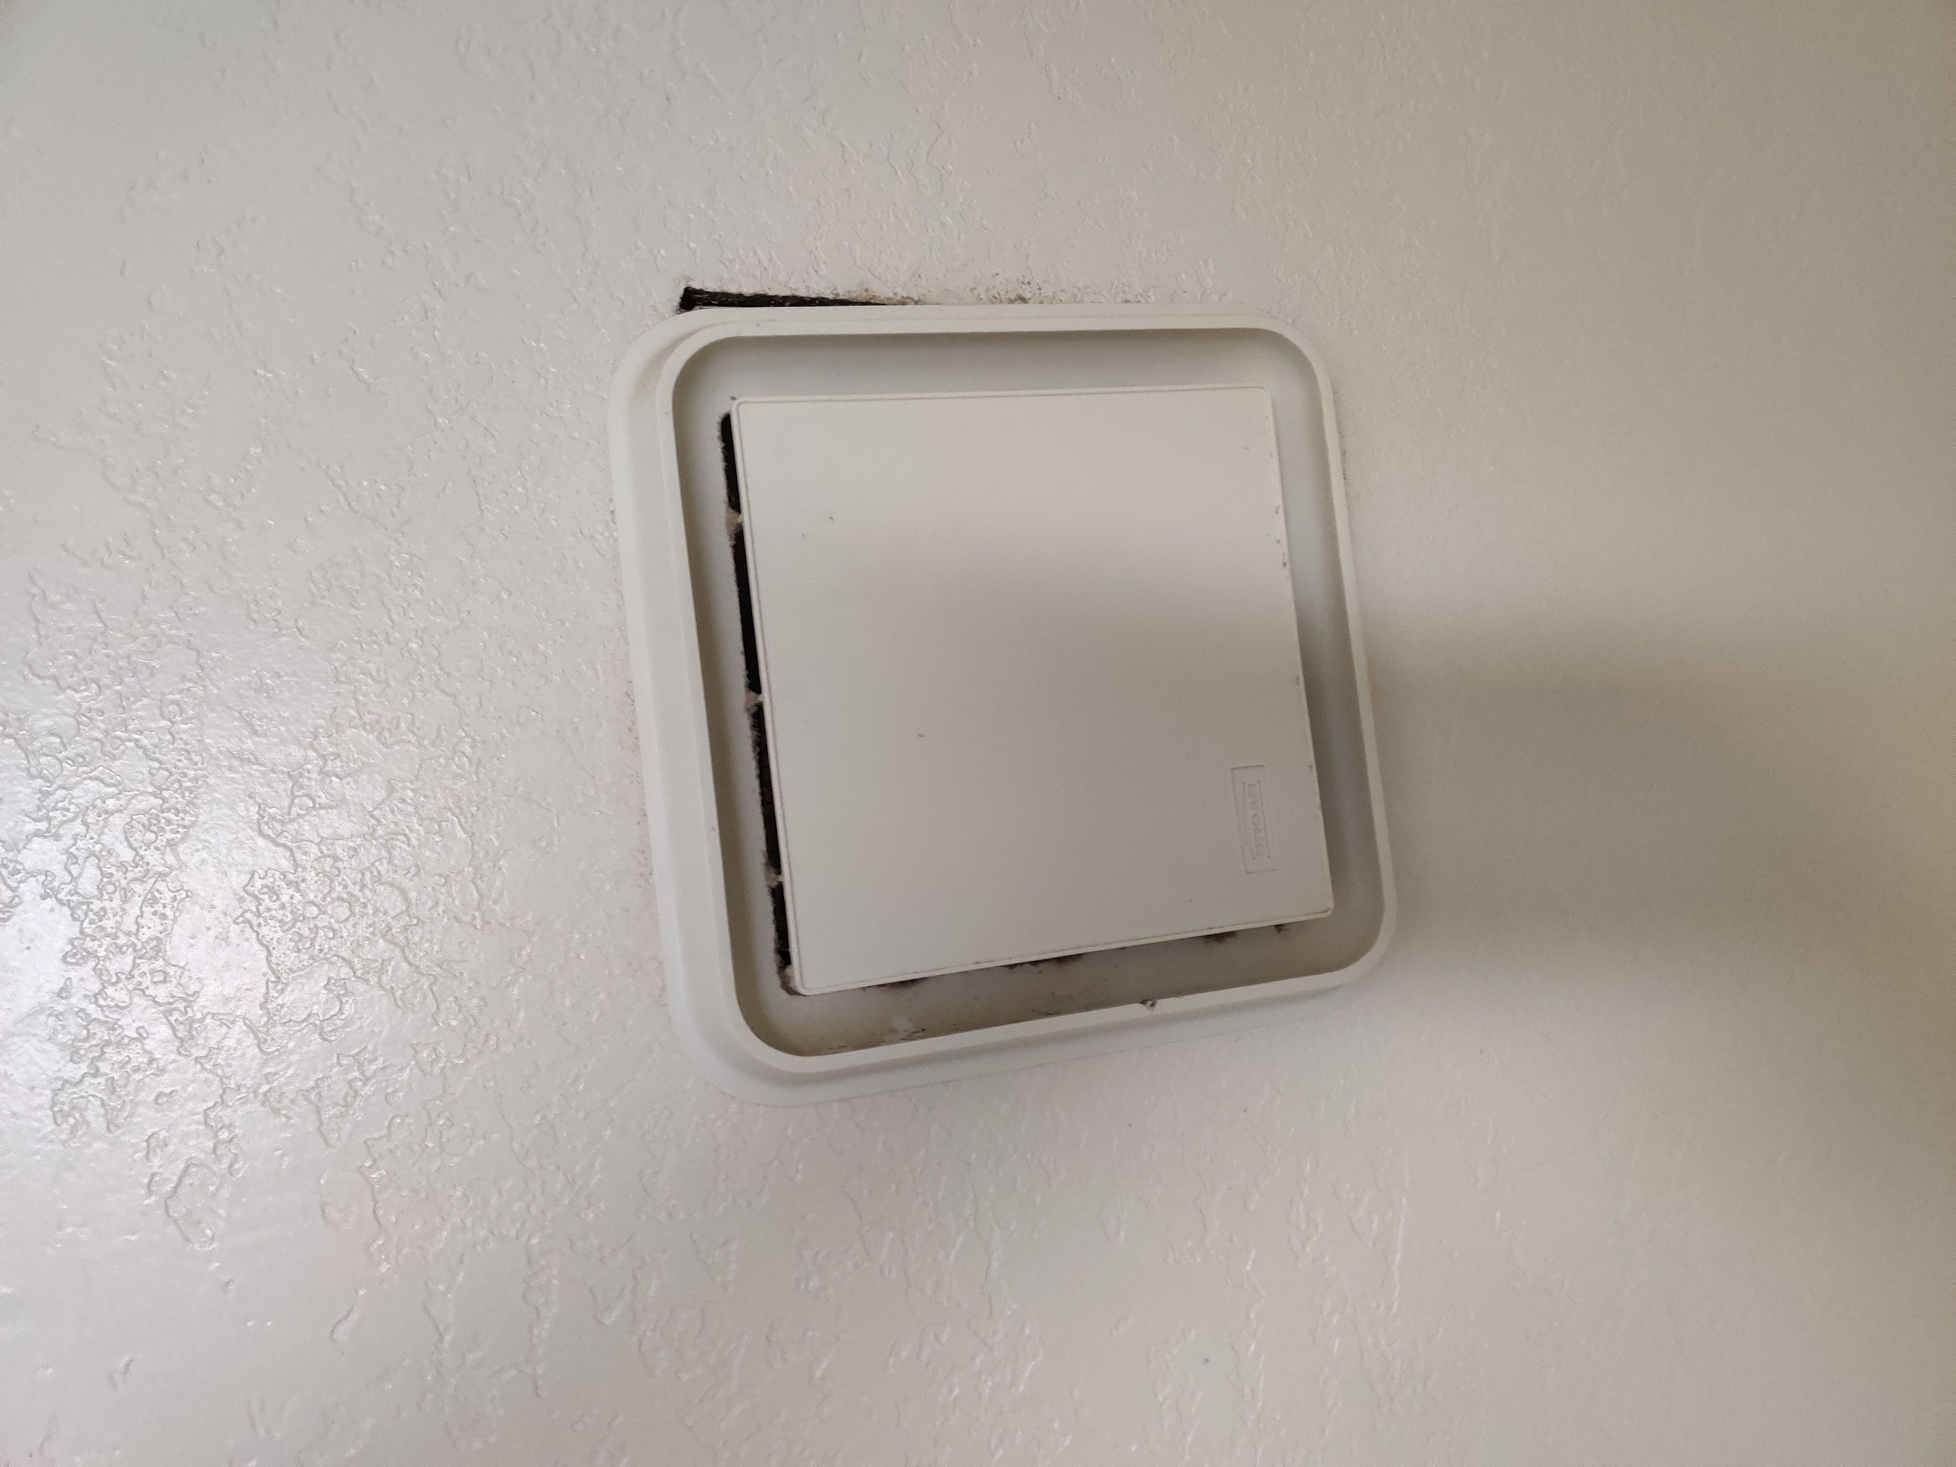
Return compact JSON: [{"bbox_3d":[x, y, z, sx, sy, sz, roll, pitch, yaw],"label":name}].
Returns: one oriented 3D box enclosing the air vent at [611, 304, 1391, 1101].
[{"bbox_3d":[0.018,-0.018,0.469,0.238,0.025,0.240,-6,-93,-18],"label":"air vent"}]

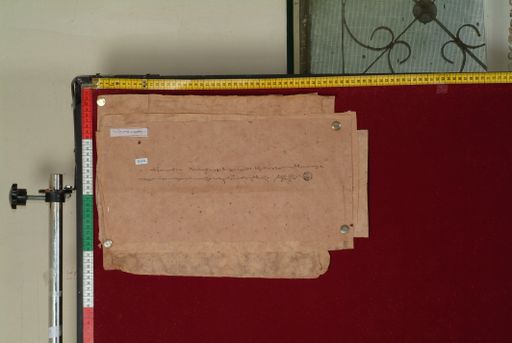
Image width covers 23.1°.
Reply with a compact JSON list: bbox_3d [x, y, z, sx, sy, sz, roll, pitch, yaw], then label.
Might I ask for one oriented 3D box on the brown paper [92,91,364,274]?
[{"bbox_3d":[-0.043,0.026,2.240,0.489,0.328,0.010,-1,-2,2],"label":"brown paper"}]

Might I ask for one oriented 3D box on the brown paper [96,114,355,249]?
[{"bbox_3d":[-0.053,0.017,2.238,0.463,0.242,0.008,-1,-2,2],"label":"brown paper"}]

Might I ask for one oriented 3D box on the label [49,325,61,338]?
[{"bbox_3d":[-0.365,0.290,2.270,0.022,0.025,0.008,0,-1,0],"label":"label"}]

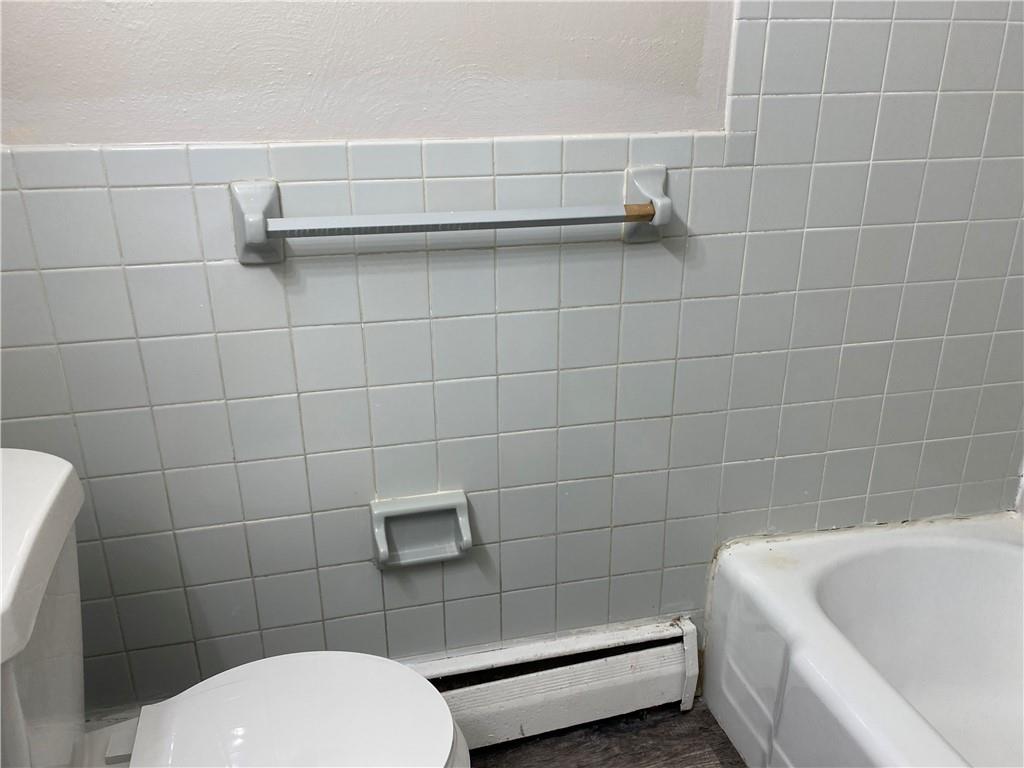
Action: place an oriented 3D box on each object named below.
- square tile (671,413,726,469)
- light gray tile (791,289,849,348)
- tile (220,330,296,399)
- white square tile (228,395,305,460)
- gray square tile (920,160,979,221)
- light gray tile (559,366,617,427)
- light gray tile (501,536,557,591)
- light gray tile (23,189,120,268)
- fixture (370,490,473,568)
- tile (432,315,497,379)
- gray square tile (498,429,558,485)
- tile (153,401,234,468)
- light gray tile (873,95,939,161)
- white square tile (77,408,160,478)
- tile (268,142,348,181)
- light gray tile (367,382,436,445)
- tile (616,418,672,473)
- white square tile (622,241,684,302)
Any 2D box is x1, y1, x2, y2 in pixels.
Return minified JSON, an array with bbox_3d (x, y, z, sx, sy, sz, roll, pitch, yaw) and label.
[{"bbox_3d":[0.344,0.104,1.436,0.108,0.108,0.010,-5,21,-12],"label":"square tile"},{"bbox_3d":[0.562,-0.118,1.406,0.108,0.108,0.009,-5,22,-12],"label":"light gray tile"},{"bbox_3d":[-0.397,-0.032,1.206,0.108,0.108,0.010,-5,21,-12],"label":"tile"},{"bbox_3d":[-0.397,0.070,1.247,0.108,0.108,0.009,-5,22,-12],"label":"white square tile"},{"bbox_3d":[0.774,-0.343,1.371,0.108,0.108,0.010,-5,22,-12],"label":"gray square tile"},{"bbox_3d":[0.136,0.022,1.355,0.108,0.108,0.008,-5,22,-12],"label":"light gray tile"},{"bbox_3d":[0.031,0.338,1.453,0.108,0.108,0.010,-5,22,-12],"label":"light gray tile"},{"bbox_3d":[-0.614,-0.217,1.080,0.108,0.108,0.010,-5,22,-12],"label":"light gray tile"},{"bbox_3d":[-0.156,0.267,1.342,0.165,0.131,0.055,-5,22,-12],"label":"fixture"},{"bbox_3d":[-0.078,-0.061,1.271,0.108,0.108,0.010,-5,22,-12],"label":"tile"},{"bbox_3d":[0.027,0.131,1.370,0.108,0.108,0.010,-5,21,-12],"label":"gray square tile"},{"bbox_3d":[-0.505,0.081,1.225,0.108,0.108,0.009,-5,22,-12],"label":"tile"},{"bbox_3d":[0.666,-0.435,1.309,0.108,0.108,0.010,-5,22,-12],"label":"light gray tile"},{"bbox_3d":[-0.607,0.090,1.190,0.108,0.108,0.009,-5,21,-13],"label":"white square tile"},{"bbox_3d":[-0.295,-0.324,1.119,0.108,0.054,0.010,-5,21,-12],"label":"tile"},{"bbox_3d":[-0.184,0.051,1.288,0.108,0.108,0.010,-5,22,-12],"label":"light gray tile"},{"bbox_3d":[0.241,0.113,1.419,0.108,0.108,0.009,-5,21,-13],"label":"tile"},{"bbox_3d":[0.239,-0.193,1.304,0.108,0.108,0.009,-5,21,-13],"label":"white square tile"}]

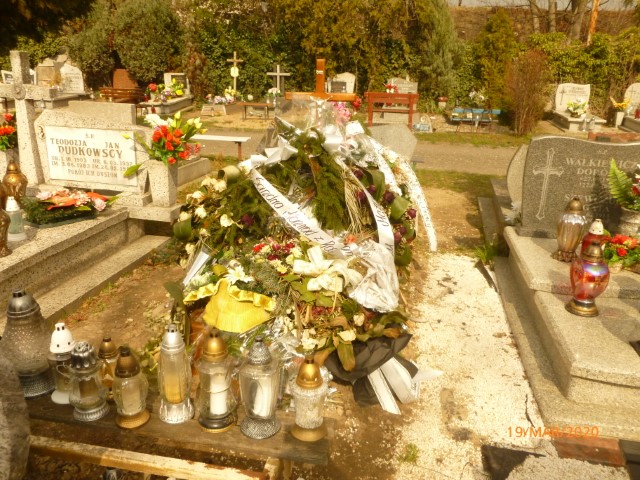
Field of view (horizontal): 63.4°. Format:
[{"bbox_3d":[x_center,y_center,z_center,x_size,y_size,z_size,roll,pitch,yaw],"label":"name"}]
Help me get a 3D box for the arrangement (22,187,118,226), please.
[{"bbox_3d":[-1.785,-0.239,3.645,0.520,0.180,0.400,5,19,12],"label":"arrangement"}]

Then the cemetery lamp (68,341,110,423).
[{"bbox_3d":[-0.676,0.402,1.505,0.106,0.226,0.106,1,18,0],"label":"cemetery lamp"}]

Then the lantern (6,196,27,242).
[{"bbox_3d":[-1.726,-0.119,2.920,0.110,0.245,0.110,5,20,11],"label":"lantern"}]

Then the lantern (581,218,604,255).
[{"bbox_3d":[1.422,0.036,2.691,0.112,0.280,0.112,1,18,0],"label":"lantern"}]

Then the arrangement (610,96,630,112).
[{"bbox_3d":[7.198,-3.269,12.400,0.480,0.350,0.380,5,20,11],"label":"arrangement"}]

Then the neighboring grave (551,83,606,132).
[{"bbox_3d":[6.252,-3.256,12.436,0.900,1.070,2.100,6,20,12],"label":"neighboring grave"}]

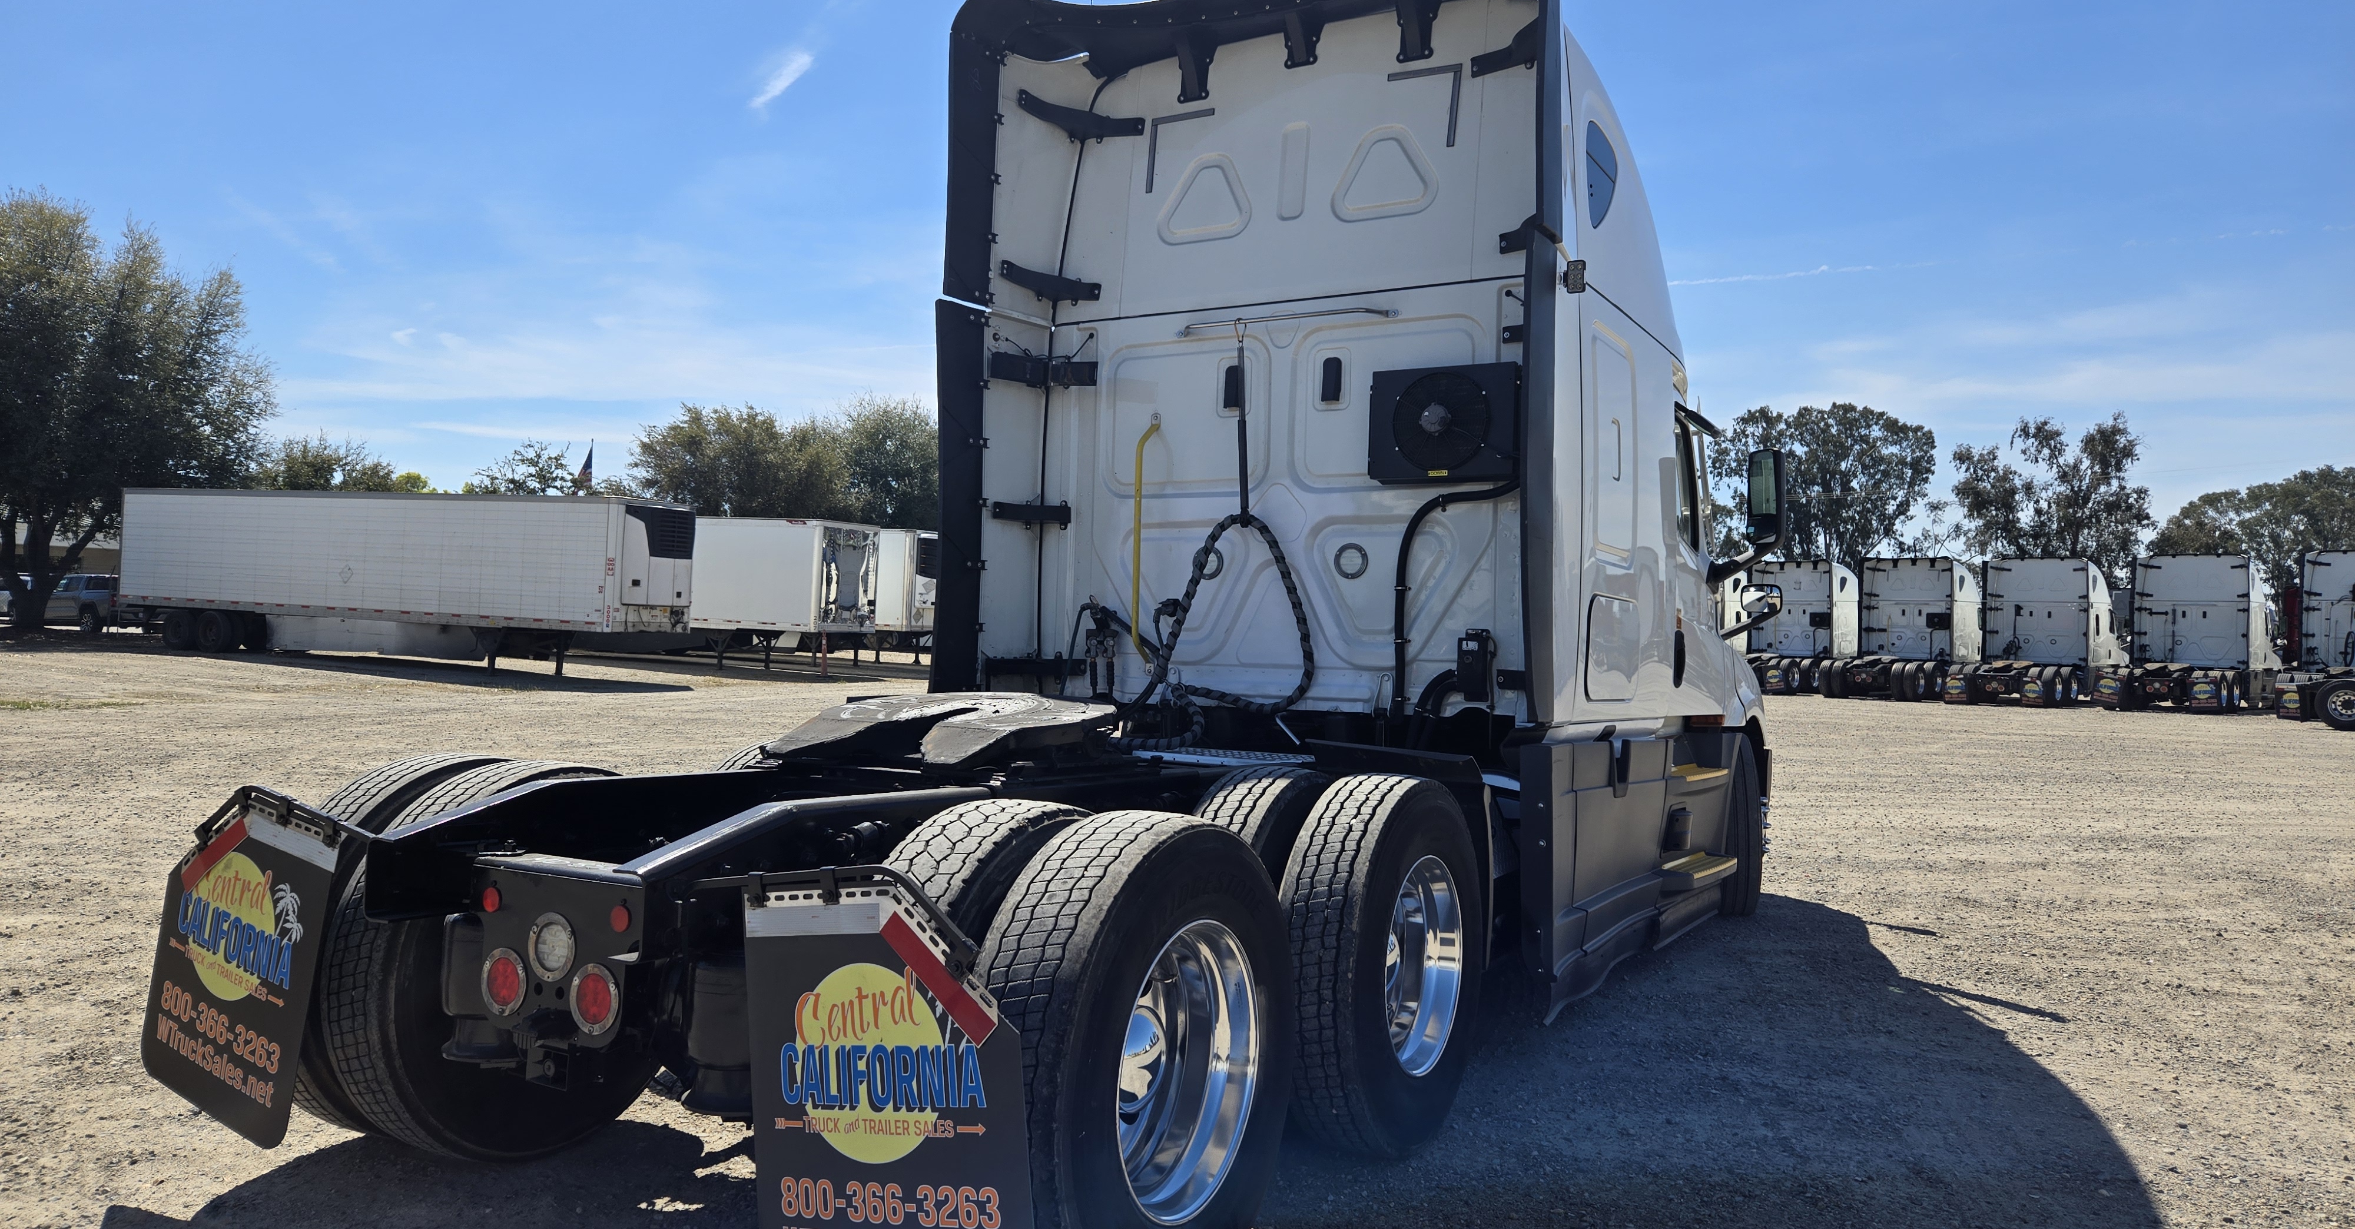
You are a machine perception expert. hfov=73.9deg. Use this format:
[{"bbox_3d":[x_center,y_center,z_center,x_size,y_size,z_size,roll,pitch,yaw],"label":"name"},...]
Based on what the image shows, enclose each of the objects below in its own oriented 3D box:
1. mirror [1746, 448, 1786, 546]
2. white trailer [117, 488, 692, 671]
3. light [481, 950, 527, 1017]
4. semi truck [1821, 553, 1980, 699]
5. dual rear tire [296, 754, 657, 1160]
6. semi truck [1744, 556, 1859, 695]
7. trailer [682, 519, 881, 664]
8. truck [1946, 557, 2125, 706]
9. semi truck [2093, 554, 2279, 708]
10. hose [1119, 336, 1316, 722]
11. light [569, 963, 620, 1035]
[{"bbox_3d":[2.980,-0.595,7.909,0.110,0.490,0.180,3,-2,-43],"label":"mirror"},{"bbox_3d":[-19.141,-0.791,38.318,16.530,4.122,2.600,3,0,23],"label":"white trailer"},{"bbox_3d":[-1.417,0.775,3.294,0.141,0.141,0.045,1,-2,29],"label":"light"},{"bbox_3d":[20.731,0.437,43.656,2.600,3.920,8.100,0,-2,44],"label":"semi truck"},{"bbox_3d":[-1.833,0.886,4.168,0.610,0.995,0.995,1,-2,29],"label":"dual rear tire"},{"bbox_3d":[19.123,0.409,47.534,8.100,3.920,2.600,3,-2,-45],"label":"semi truck"},{"bbox_3d":[-16.193,-0.673,45.087,16.150,4.057,2.600,2,0,25],"label":"trailer"},{"bbox_3d":[22.766,0.475,40.892,2.600,3.920,8.100,0,-2,45],"label":"truck"},{"bbox_3d":[26.045,0.499,39.795,8.100,3.920,2.600,3,-2,-45],"label":"semi truck"},{"bbox_3d":[0.147,-0.349,6.088,0.780,1.492,0.330,1,-2,29],"label":"hose"},{"bbox_3d":[-1.176,0.778,3.158,0.141,0.141,0.045,1,-2,29],"label":"light"}]

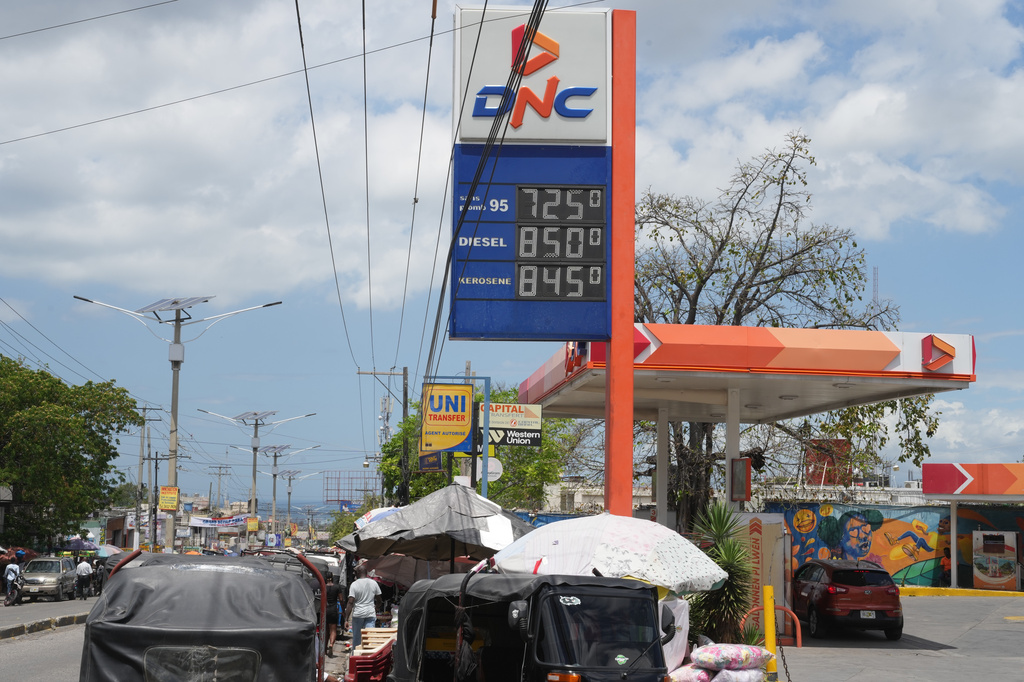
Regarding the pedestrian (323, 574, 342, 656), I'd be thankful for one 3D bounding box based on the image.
[{"bbox_3d":[-3.334,5.118,26.700,0.480,1.610,0.420,1,-6,-6],"label":"pedestrian"}]

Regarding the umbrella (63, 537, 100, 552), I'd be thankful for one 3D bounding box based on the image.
[{"bbox_3d":[-19.470,9.183,64.000,1.950,0.700,1.950,1,-6,0],"label":"umbrella"}]

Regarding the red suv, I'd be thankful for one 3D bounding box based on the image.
[{"bbox_3d":[7.253,5.737,31.650,1.860,1.640,4.440,1,-6,-5],"label":"red suv"}]

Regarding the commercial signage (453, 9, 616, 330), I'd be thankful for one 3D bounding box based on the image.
[{"bbox_3d":[0.301,-2.574,22.159,2.470,5.220,0.440,2,-6,-7],"label":"commercial signage"}]

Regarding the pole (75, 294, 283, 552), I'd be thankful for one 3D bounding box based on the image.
[{"bbox_3d":[-13.209,4.313,55.655,7.900,11.860,1.800,1,-6,-6],"label":"pole"}]

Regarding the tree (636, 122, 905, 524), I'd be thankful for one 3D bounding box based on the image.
[{"bbox_3d":[8.915,0.721,50.000,11.500,15.300,11.000,1,-6,0],"label":"tree"}]

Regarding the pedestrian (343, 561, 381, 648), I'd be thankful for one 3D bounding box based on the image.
[{"bbox_3d":[-2.492,4.581,23.700,0.580,1.770,0.420,1,-6,-6],"label":"pedestrian"}]

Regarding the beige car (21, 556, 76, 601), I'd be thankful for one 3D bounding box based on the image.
[{"bbox_3d":[-19.640,10.126,60.660,1.620,1.740,4.000,2,-9,-7],"label":"beige car"}]

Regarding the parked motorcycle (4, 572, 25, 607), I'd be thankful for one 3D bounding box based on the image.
[{"bbox_3d":[-18.476,9.248,52.800,0.750,1.120,1.900,-2,-7,25],"label":"parked motorcycle"}]

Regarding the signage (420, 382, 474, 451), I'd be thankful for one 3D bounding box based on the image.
[{"bbox_3d":[-1.429,1.706,31.500,1.200,1.560,0.170,2,-6,-6],"label":"signage"}]

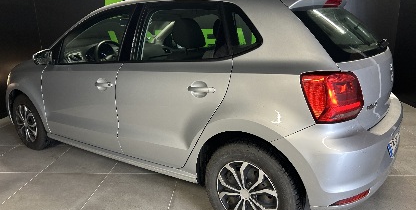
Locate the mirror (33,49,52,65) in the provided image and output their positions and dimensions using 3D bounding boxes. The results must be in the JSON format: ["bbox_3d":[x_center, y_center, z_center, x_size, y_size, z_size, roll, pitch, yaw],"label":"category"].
[{"bbox_3d":[-1.347,-0.388,2.546,0.110,0.130,0.185,9,18,34],"label":"mirror"}]

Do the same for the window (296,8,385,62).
[{"bbox_3d":[0.920,-0.481,1.984,0.440,0.120,1.200,51,36,13],"label":"window"}]

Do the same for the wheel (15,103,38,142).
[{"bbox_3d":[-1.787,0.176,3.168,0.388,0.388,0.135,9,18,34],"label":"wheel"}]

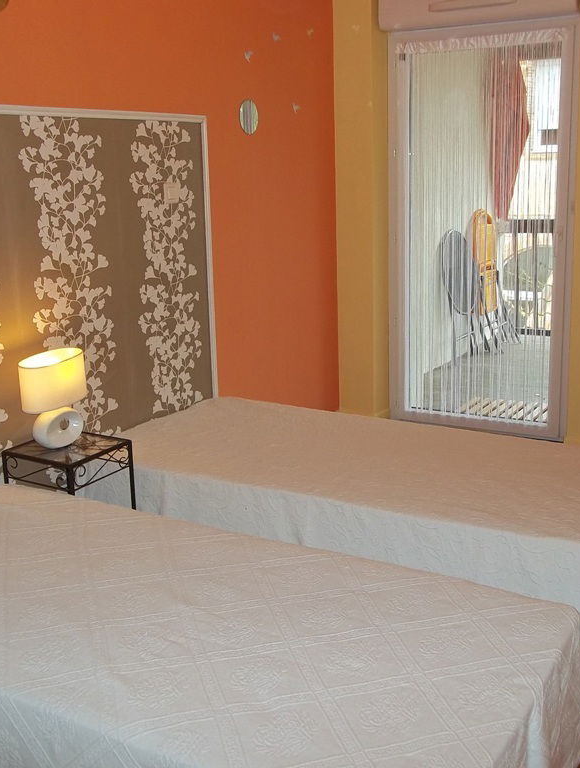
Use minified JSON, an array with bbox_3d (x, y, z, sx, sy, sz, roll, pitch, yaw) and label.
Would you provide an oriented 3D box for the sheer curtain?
[{"bbox_3d":[0.917,-0.731,4.694,0.828,1.880,0.040,5,15,28],"label":"sheer curtain"}]

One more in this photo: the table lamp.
[{"bbox_3d":[-0.720,0.058,2.906,0.147,0.281,0.304,2,14,15],"label":"table lamp"}]

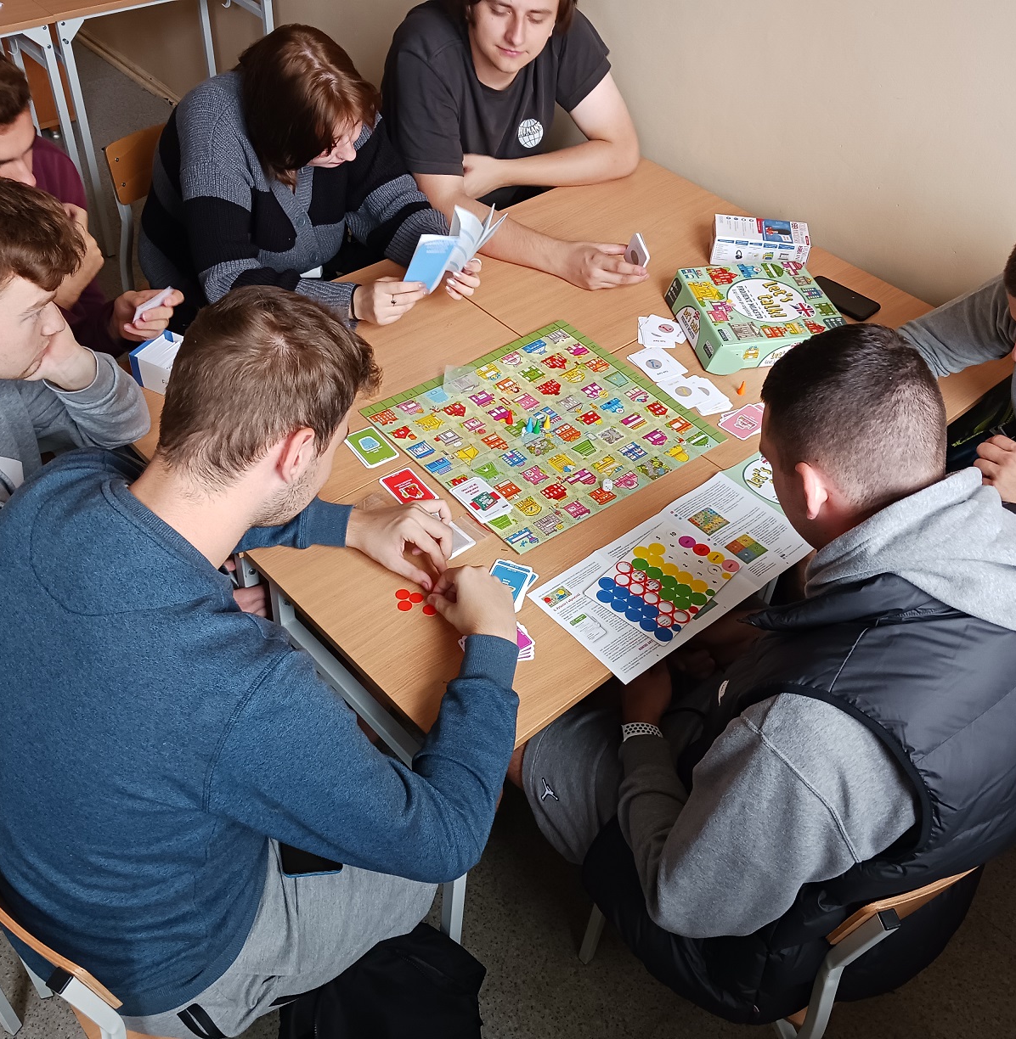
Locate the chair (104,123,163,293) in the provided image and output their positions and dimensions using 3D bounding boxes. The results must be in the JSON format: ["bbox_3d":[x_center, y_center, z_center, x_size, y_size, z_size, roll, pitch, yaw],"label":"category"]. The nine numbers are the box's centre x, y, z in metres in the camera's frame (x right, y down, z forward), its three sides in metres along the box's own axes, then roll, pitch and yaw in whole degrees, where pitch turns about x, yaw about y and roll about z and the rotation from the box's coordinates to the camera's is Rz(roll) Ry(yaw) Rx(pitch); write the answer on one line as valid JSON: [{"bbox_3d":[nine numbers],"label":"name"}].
[{"bbox_3d":[-0.600,-0.501,2.610,0.410,0.810,0.480,-31,52,-28],"label":"chair"}]

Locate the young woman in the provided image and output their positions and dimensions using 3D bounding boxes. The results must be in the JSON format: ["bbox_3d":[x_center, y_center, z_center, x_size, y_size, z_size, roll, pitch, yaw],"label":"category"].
[{"bbox_3d":[-0.447,-0.456,2.321,0.550,1.150,0.900,-26,50,-24],"label":"young woman"}]

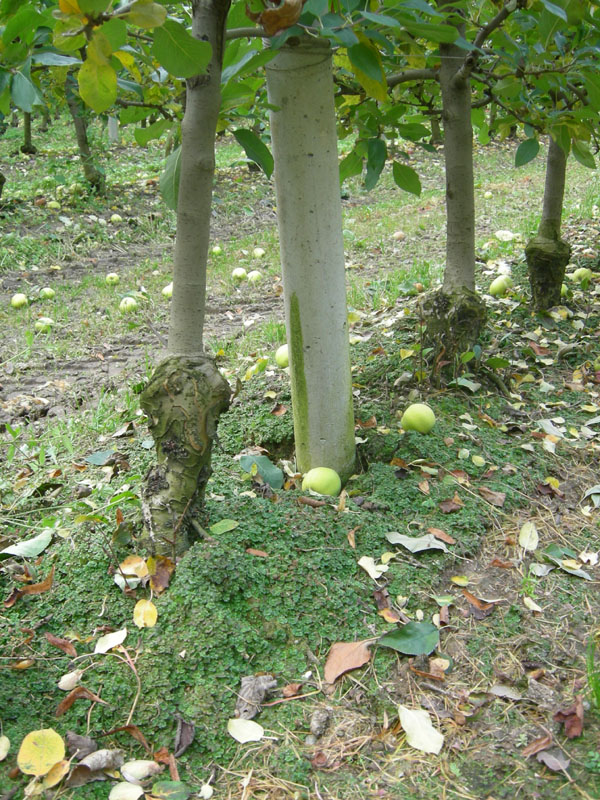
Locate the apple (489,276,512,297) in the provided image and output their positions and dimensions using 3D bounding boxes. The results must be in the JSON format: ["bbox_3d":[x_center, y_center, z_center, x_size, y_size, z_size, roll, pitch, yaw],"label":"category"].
[{"bbox_3d":[0.598,-0.335,2.600,0.074,0.070,0.074,0,21,0],"label":"apple"}]

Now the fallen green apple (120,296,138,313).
[{"bbox_3d":[-0.667,-0.370,3.420,0.072,0.067,0.072,0,21,0],"label":"fallen green apple"}]

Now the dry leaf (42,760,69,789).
[{"bbox_3d":[-0.279,0.428,1.004,0.022,0.012,0.046,11,29,19],"label":"dry leaf"}]

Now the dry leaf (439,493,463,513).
[{"bbox_3d":[0.283,0.195,1.650,0.043,0.015,0.038,-5,38,-1],"label":"dry leaf"}]

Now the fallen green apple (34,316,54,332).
[{"bbox_3d":[-1.047,-0.307,3.600,0.076,0.066,0.076,0,18,0],"label":"fallen green apple"}]

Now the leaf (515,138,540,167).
[{"bbox_3d":[0.605,-0.661,2.350,0.050,0.093,0.017,35,4,4],"label":"leaf"}]

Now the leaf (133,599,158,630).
[{"bbox_3d":[-0.238,0.328,1.350,0.037,0.010,0.057,0,38,0],"label":"leaf"}]

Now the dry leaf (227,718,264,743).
[{"bbox_3d":[-0.065,0.393,1.052,0.044,0.012,0.035,8,22,20],"label":"dry leaf"}]

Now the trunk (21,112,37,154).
[{"bbox_3d":[-2.872,-2.822,9.300,0.170,0.470,0.170,0,18,0],"label":"trunk"}]

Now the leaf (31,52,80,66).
[{"bbox_3d":[-0.347,-0.485,1.250,0.070,0.022,0.040,-2,20,-4],"label":"leaf"}]

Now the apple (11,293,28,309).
[{"bbox_3d":[-1.292,-0.459,4.050,0.075,0.068,0.075,0,18,0],"label":"apple"}]

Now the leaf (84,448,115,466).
[{"bbox_3d":[-0.464,0.134,2.040,0.070,0.014,0.051,-8,30,-13],"label":"leaf"}]

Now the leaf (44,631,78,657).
[{"bbox_3d":[-0.346,0.354,1.270,0.022,0.014,0.075,-17,25,-42],"label":"leaf"}]

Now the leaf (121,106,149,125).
[{"bbox_3d":[-0.270,-0.470,1.450,0.062,0.014,0.045,-18,52,-21],"label":"leaf"}]

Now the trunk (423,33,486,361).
[{"bbox_3d":[0.341,-0.424,1.933,0.140,0.710,0.140,-3,21,1],"label":"trunk"}]

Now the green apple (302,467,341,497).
[{"bbox_3d":[0.043,0.168,1.750,0.077,0.068,0.077,0,18,0],"label":"green apple"}]

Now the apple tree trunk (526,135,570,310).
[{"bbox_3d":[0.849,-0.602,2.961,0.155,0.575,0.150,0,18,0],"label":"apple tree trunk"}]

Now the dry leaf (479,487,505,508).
[{"bbox_3d":[0.338,0.170,1.540,0.054,0.018,0.038,10,23,25],"label":"dry leaf"}]

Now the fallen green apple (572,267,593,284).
[{"bbox_3d":[1.100,-0.487,3.420,0.075,0.068,0.075,0,17,0],"label":"fallen green apple"}]

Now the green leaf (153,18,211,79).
[{"bbox_3d":[-0.144,-0.428,1.070,0.083,0.056,0.014,40,12,-20],"label":"green leaf"}]

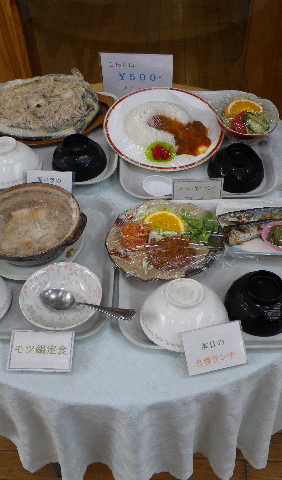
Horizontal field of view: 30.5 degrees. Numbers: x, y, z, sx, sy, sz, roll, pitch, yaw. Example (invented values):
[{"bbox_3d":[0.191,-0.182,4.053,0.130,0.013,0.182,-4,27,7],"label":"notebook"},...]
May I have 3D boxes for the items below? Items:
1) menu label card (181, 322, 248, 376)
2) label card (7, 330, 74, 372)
[{"bbox_3d":[0.113,0.165,0.789,0.093,0.068,0.005,-11,6,-7],"label":"menu label card"},{"bbox_3d":[-0.156,0.175,0.815,0.100,0.005,0.063,1,67,4],"label":"label card"}]

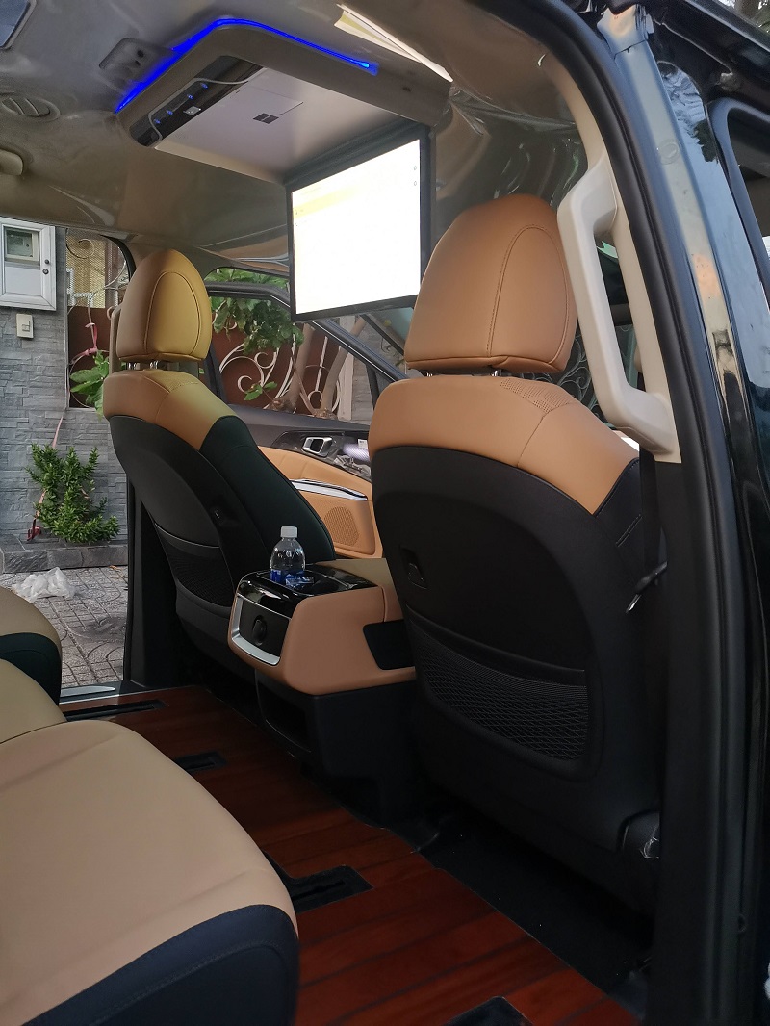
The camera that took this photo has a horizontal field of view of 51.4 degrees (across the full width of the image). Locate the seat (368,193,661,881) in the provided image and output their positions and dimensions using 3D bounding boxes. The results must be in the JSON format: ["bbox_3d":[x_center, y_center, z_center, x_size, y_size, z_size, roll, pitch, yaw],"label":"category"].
[{"bbox_3d":[0.362,0.074,1.294,0.690,1.010,0.520,0,7,-36],"label":"seat"}]

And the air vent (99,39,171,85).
[{"bbox_3d":[-0.364,-0.665,1.190,0.090,0.030,0.165,0,7,-36],"label":"air vent"}]

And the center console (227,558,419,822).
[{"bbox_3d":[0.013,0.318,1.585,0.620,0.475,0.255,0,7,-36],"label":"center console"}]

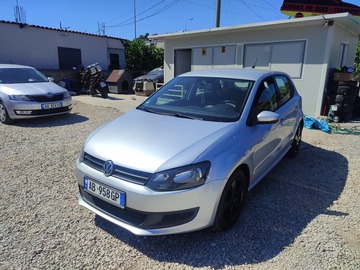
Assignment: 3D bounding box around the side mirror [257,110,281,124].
[{"bbox_3d":[0.916,-0.191,2.708,0.220,0.145,0.130,11,19,35],"label":"side mirror"}]

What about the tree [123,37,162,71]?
[{"bbox_3d":[-2.387,-4.843,17.116,2.900,3.100,2.400,-2,16,-7],"label":"tree"}]

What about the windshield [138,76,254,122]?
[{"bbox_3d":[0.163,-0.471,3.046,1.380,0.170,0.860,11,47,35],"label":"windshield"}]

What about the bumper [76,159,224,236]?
[{"bbox_3d":[-0.488,0.484,2.382,1.660,0.500,0.550,11,19,35],"label":"bumper"}]

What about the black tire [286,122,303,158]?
[{"bbox_3d":[1.873,0.068,4.353,0.190,0.600,0.600,11,19,35],"label":"black tire"}]

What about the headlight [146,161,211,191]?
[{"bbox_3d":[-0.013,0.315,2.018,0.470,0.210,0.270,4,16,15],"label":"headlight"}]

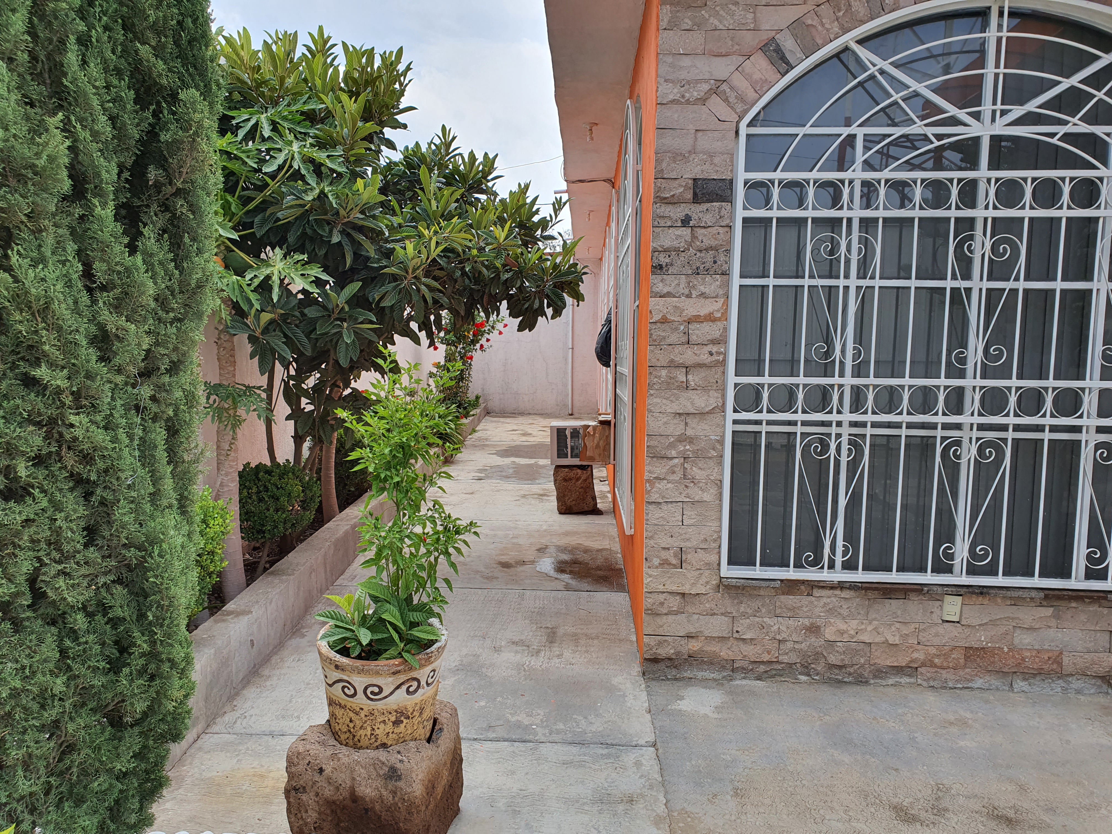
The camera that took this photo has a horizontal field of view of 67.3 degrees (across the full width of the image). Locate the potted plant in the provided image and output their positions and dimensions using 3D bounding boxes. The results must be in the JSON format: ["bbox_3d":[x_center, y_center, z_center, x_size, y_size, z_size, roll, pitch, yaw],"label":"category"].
[{"bbox_3d":[-0.463,0.382,2.436,0.460,1.120,0.440,1,8,1],"label":"potted plant"}]

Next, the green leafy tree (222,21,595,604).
[{"bbox_3d":[-0.875,-0.636,4.708,2.150,2.850,2.200,1,8,1],"label":"green leafy tree"}]

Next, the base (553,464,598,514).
[{"bbox_3d":[0.146,0.534,6.706,0.330,0.390,0.330,1,8,1],"label":"base"}]

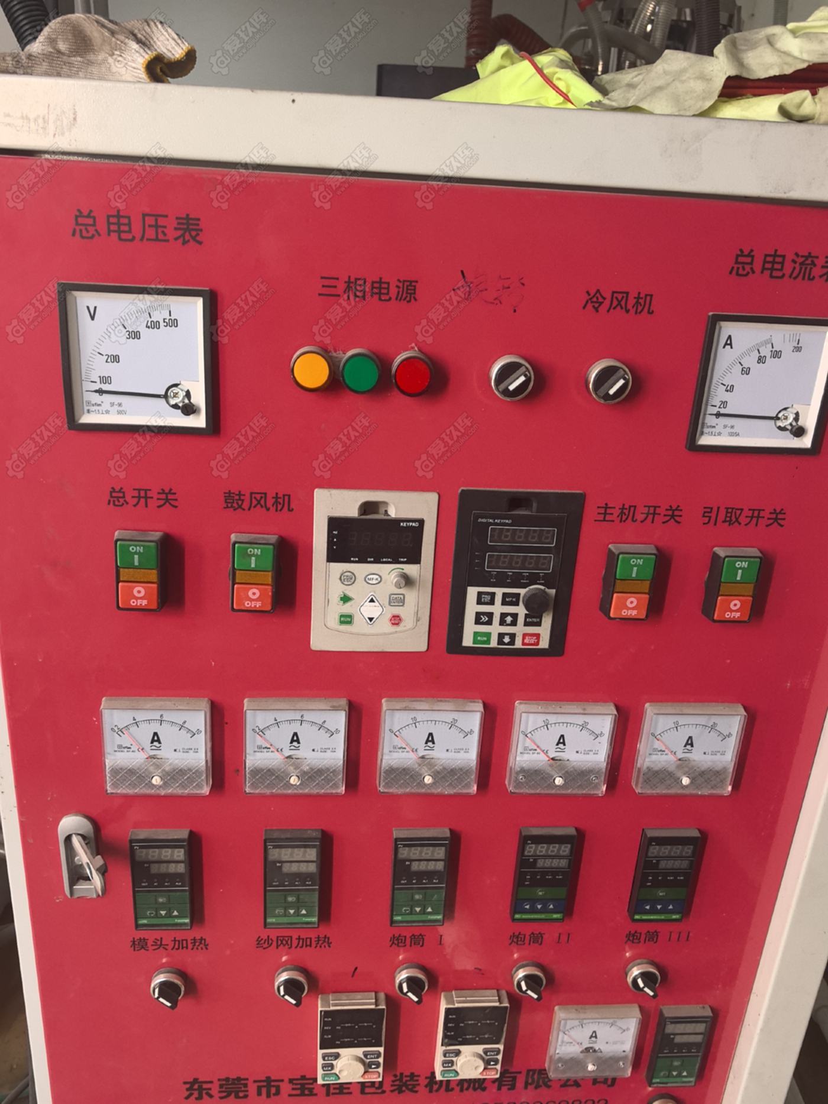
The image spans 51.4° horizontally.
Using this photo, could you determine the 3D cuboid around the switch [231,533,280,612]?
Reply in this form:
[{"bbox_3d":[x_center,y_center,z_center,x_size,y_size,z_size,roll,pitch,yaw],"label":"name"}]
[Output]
[{"bbox_3d":[-0.117,0.016,0.635,0.031,0.055,0.021,2,21,-5],"label":"switch"}]

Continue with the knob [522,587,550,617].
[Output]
[{"bbox_3d":[0.094,0.038,0.660,0.019,0.019,0.011,2,20,-5],"label":"knob"}]

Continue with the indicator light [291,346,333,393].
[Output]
[{"bbox_3d":[-0.069,-0.125,0.587,0.029,0.029,0.017,2,20,-5],"label":"indicator light"}]

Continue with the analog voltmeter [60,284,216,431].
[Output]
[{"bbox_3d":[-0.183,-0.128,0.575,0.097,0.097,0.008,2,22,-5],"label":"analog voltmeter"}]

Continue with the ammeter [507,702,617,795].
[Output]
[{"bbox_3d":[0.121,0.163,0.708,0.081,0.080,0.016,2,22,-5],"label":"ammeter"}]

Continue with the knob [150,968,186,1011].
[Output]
[{"bbox_3d":[-0.220,0.393,0.770,0.030,0.030,0.024,2,21,-5],"label":"knob"}]

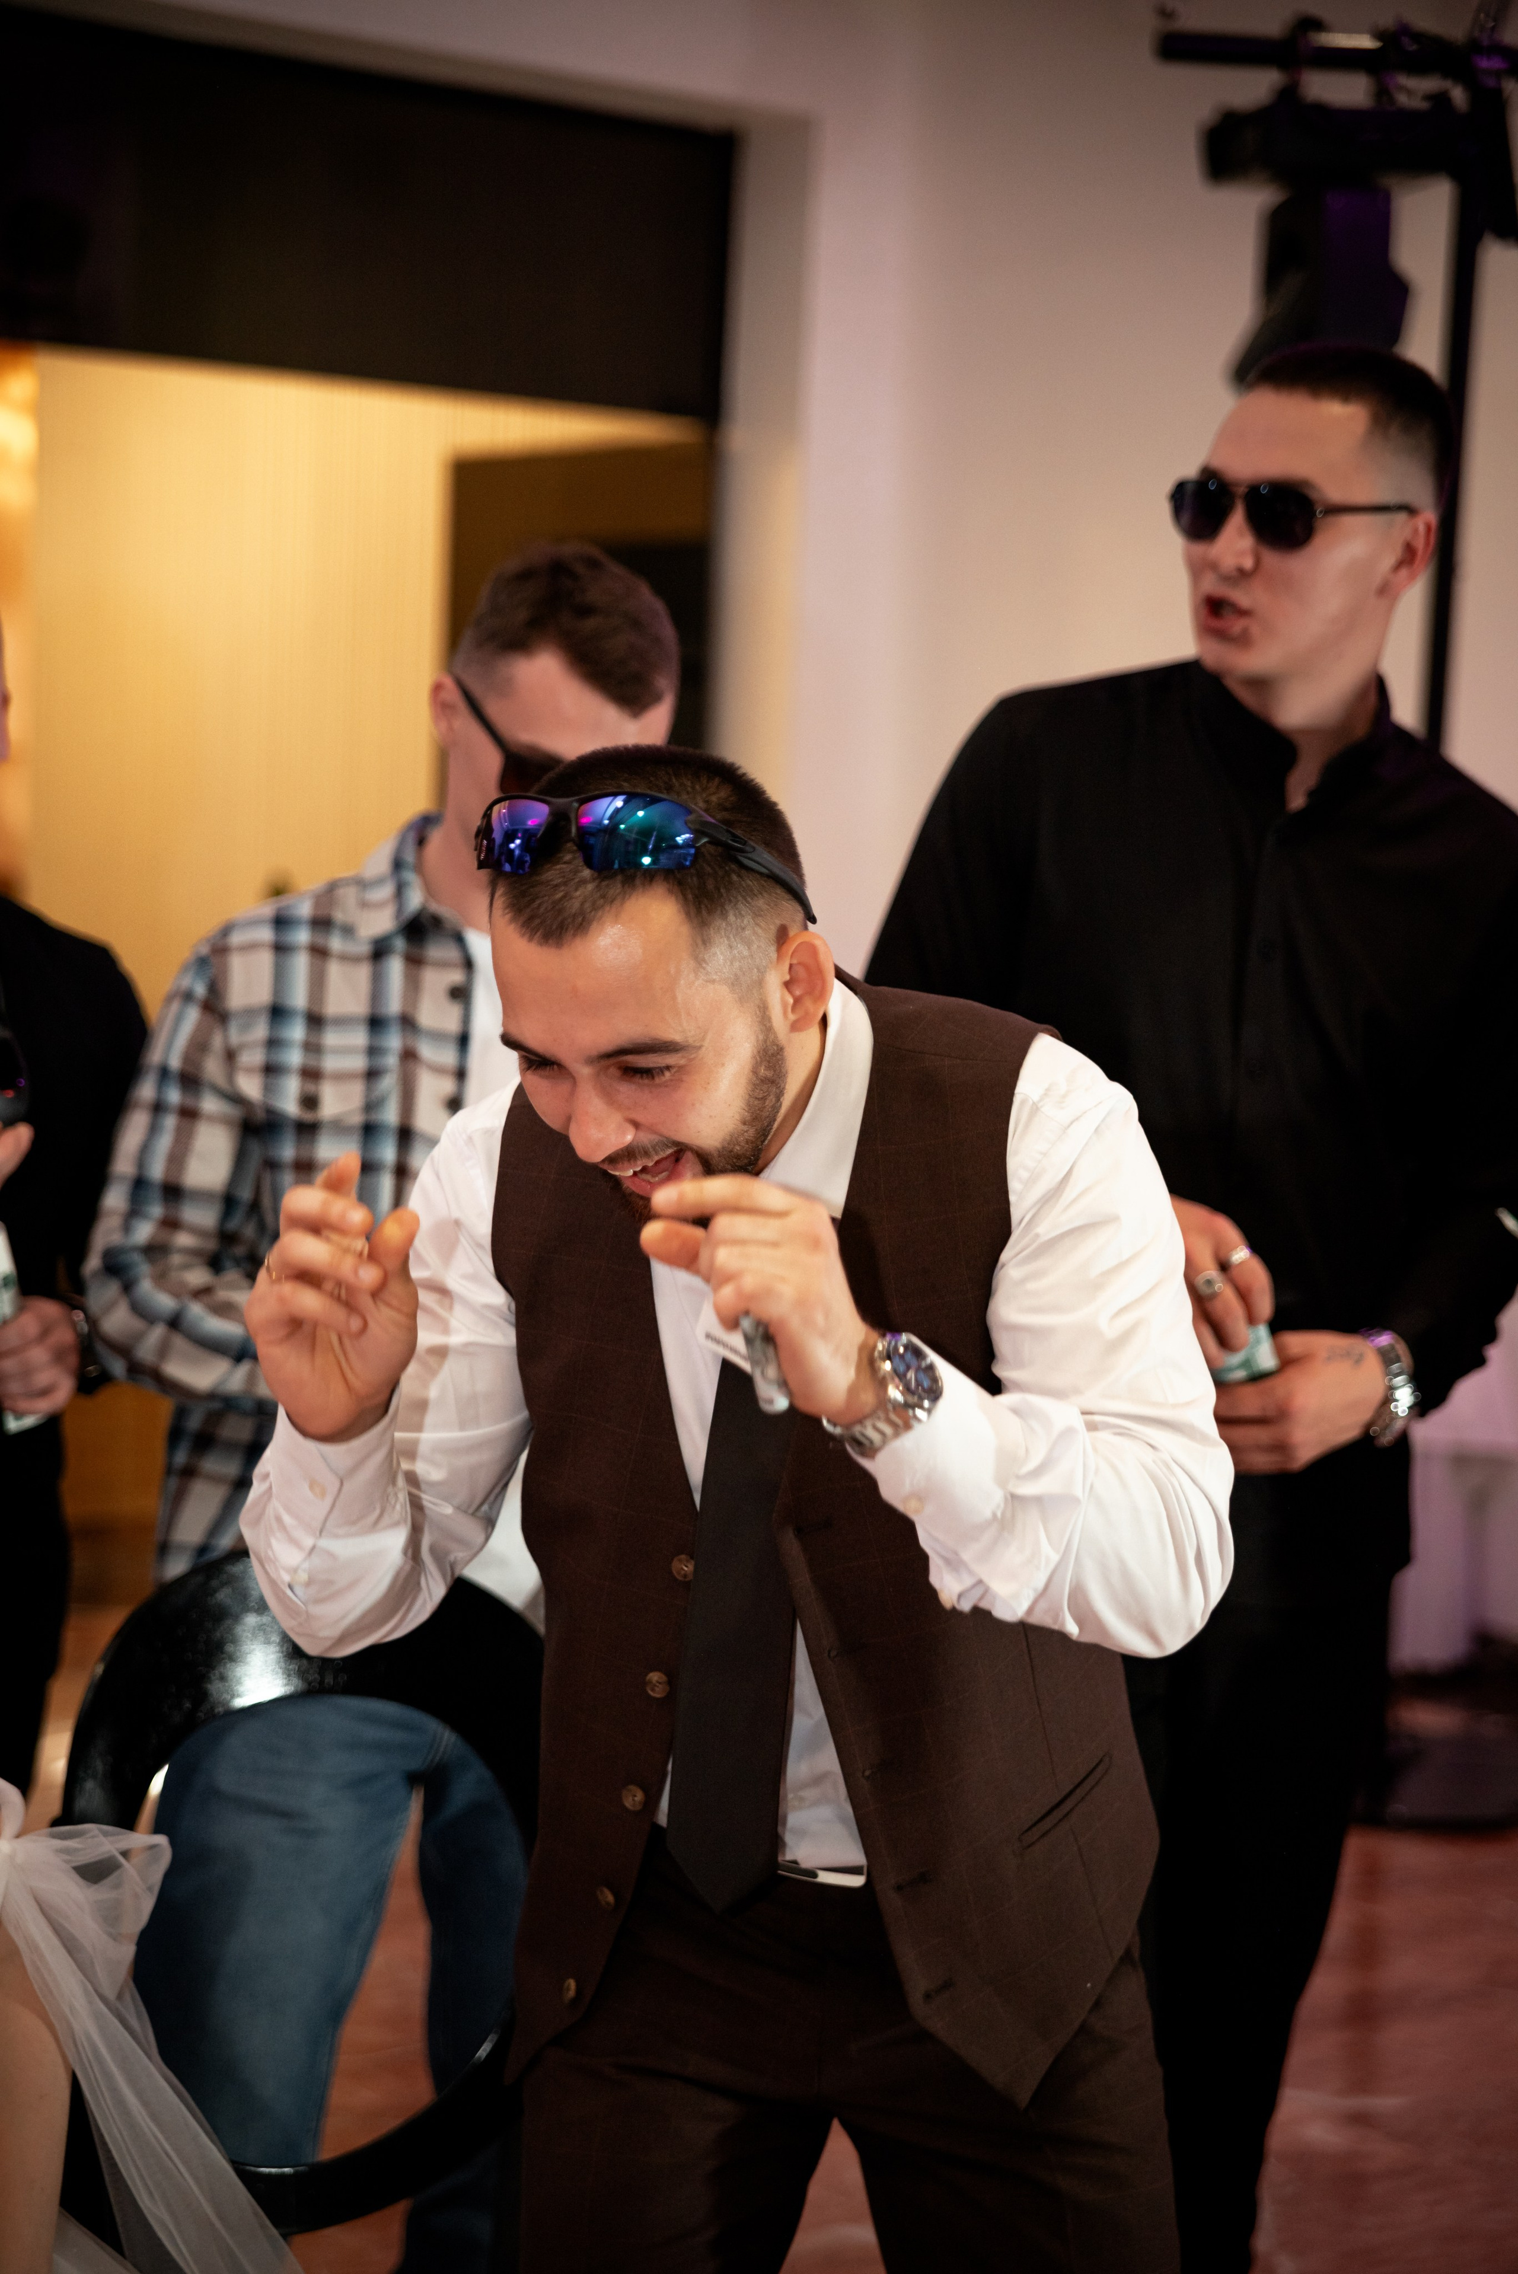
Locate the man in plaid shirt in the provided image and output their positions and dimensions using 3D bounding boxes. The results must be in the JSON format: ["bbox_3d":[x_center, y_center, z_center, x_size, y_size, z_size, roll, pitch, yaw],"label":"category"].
[{"bbox_3d":[-0.273,0.416,3.474,0.530,1.750,0.410,-2,9,-33],"label":"man in plaid shirt"}]

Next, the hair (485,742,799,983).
[{"bbox_3d":[-0.054,-0.126,2.280,0.165,0.155,0.195,7,36,32],"label":"hair"}]

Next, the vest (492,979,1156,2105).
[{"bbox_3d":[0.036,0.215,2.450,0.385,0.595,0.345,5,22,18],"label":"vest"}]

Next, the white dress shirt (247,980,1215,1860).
[{"bbox_3d":[-0.011,0.159,2.350,0.530,0.520,0.430,5,18,16],"label":"white dress shirt"}]

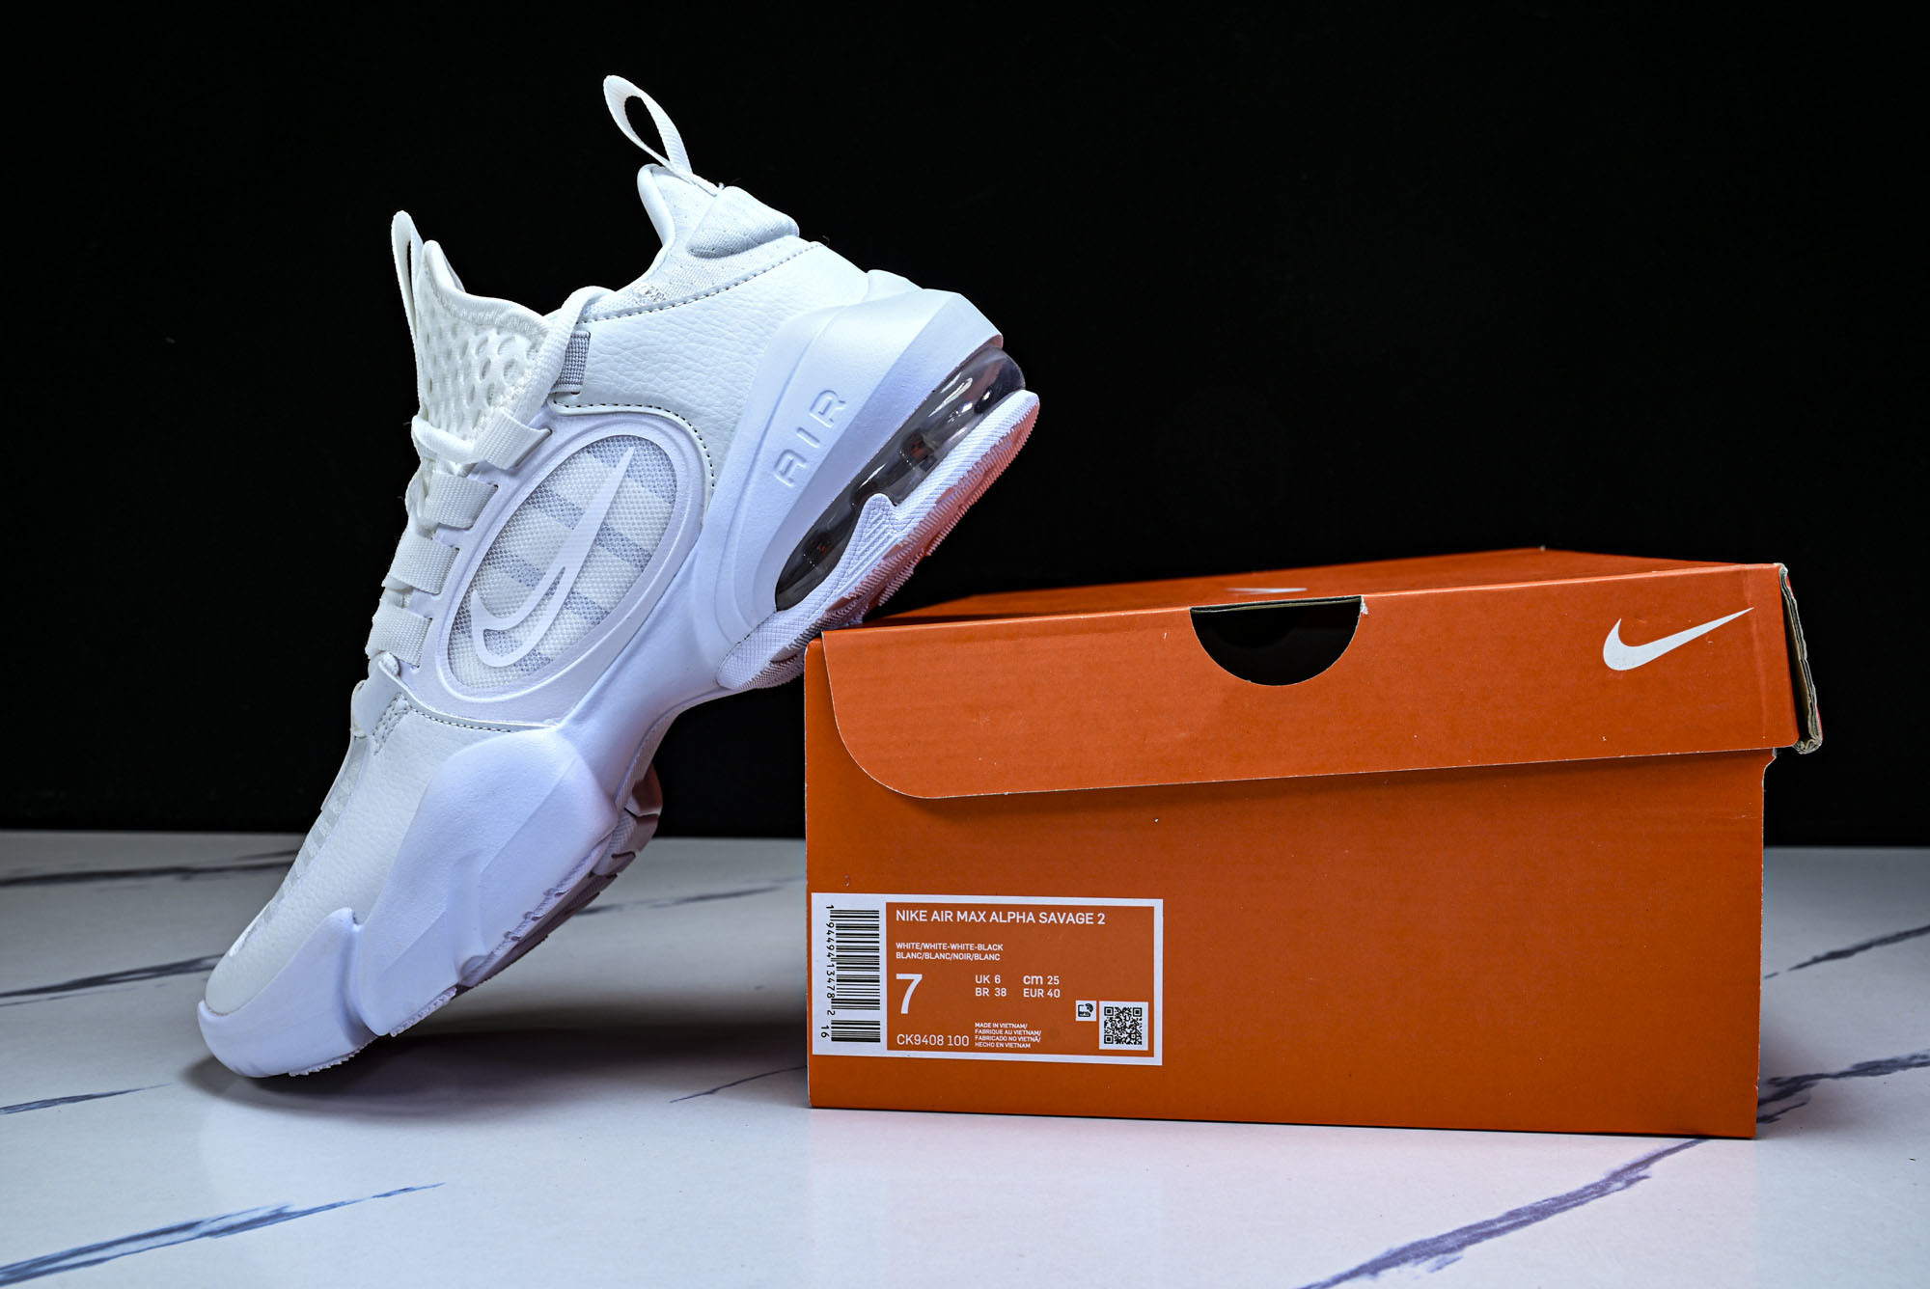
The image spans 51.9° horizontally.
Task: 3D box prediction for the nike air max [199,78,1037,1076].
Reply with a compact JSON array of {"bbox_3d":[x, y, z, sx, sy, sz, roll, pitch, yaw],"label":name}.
[{"bbox_3d":[-0.133,-0.019,0.534,0.289,0.166,0.107,-44,-3,7],"label":"nike air max"}]

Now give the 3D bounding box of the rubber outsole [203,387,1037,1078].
[{"bbox_3d":[-0.092,0.024,0.532,0.286,0.046,0.103,-44,-3,7],"label":"rubber outsole"}]

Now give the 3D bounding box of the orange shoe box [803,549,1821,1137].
[{"bbox_3d":[0.098,0.040,0.635,0.235,0.131,0.339,0,3,7],"label":"orange shoe box"}]

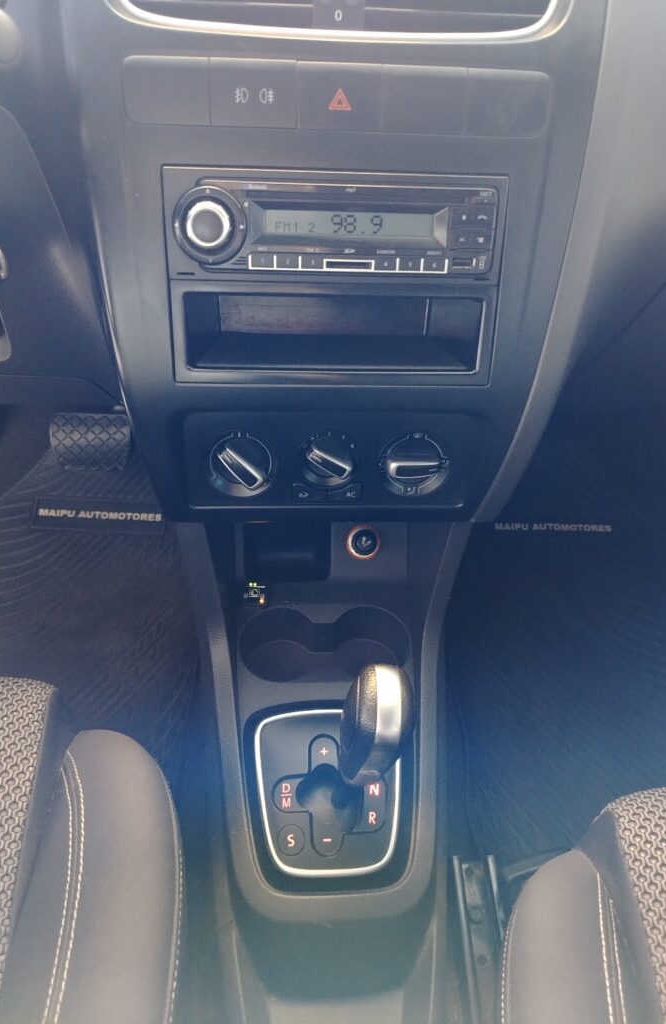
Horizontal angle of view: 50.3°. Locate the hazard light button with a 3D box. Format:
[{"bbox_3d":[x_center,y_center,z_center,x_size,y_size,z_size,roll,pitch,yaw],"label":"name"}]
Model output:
[{"bbox_3d":[0.003,-0.218,0.375,0.044,0.032,0.014,0,19,-4],"label":"hazard light button"}]

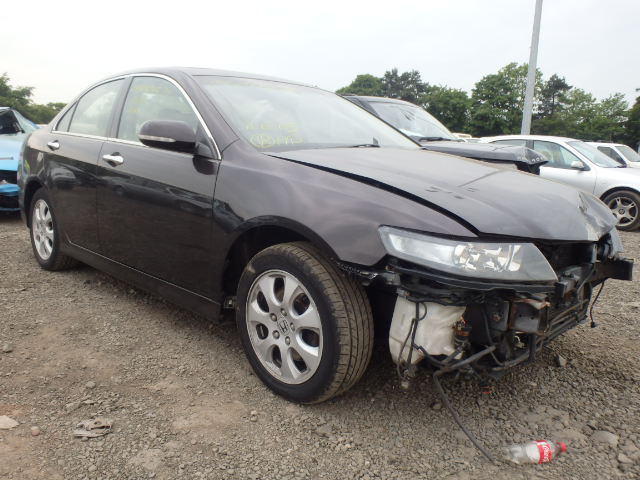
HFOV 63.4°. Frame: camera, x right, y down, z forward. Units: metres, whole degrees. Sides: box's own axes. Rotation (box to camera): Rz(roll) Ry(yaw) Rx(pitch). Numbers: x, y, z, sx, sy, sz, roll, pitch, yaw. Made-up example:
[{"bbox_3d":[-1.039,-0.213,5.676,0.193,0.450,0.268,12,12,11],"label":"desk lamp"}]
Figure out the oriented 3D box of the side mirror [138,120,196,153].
[{"bbox_3d":[-0.641,-0.440,2.226,0.130,0.150,0.240,12,16,43],"label":"side mirror"}]

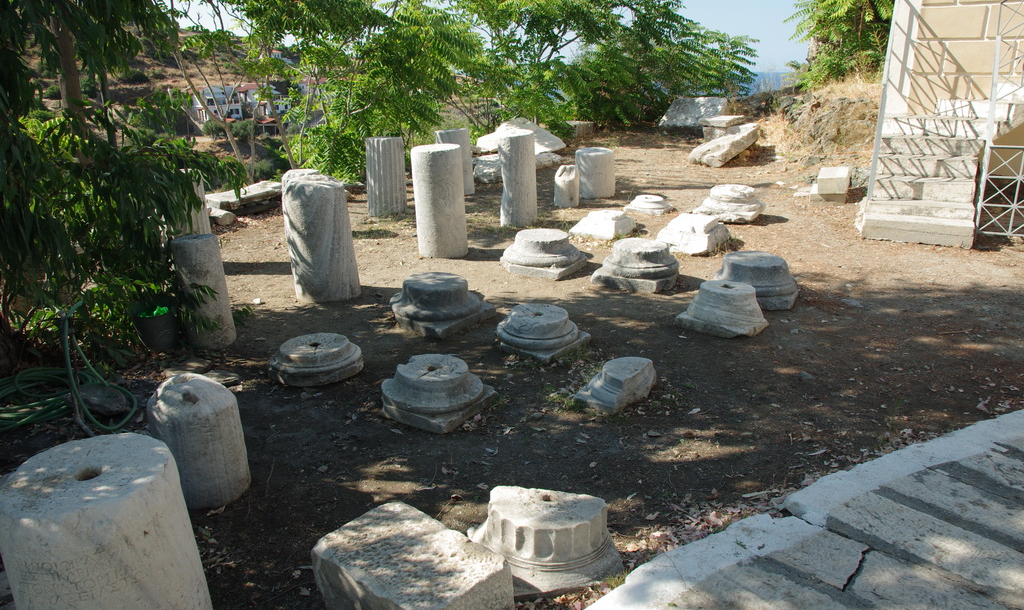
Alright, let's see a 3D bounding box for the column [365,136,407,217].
[{"bbox_3d":[-1.651,-1.680,9.269,0.504,0.951,0.504,-1,18,0],"label":"column"}]

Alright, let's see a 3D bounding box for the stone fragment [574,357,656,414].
[{"bbox_3d":[0.570,0.399,3.868,0.400,0.200,0.260,-17,24,-40],"label":"stone fragment"}]

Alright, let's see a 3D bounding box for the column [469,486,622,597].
[{"bbox_3d":[0.129,0.847,2.594,0.530,0.240,0.340,3,19,15],"label":"column"}]

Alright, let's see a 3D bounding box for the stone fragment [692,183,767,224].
[{"bbox_3d":[2.577,-1.212,8.377,0.660,0.310,0.660,10,21,31],"label":"stone fragment"}]

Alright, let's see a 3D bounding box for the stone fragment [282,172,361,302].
[{"bbox_3d":[-1.490,-0.544,5.550,0.491,0.943,0.491,-3,18,1],"label":"stone fragment"}]

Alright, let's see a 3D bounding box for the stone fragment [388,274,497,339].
[{"bbox_3d":[-0.499,-0.034,5.249,0.543,0.298,0.550,15,24,40],"label":"stone fragment"}]

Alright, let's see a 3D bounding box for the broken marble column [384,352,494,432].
[{"bbox_3d":[-0.410,0.447,3.883,0.475,0.215,0.475,11,22,33],"label":"broken marble column"}]

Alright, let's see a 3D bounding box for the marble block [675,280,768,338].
[{"bbox_3d":[1.517,0.009,5.044,0.499,0.271,0.474,12,22,35],"label":"marble block"}]

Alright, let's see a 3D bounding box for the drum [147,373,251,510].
[{"bbox_3d":[-1.334,0.575,3.044,0.360,0.470,0.360,-1,18,0],"label":"drum"}]

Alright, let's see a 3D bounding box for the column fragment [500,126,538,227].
[{"bbox_3d":[0.083,-1.509,8.433,0.455,1.087,0.455,-1,18,0],"label":"column fragment"}]

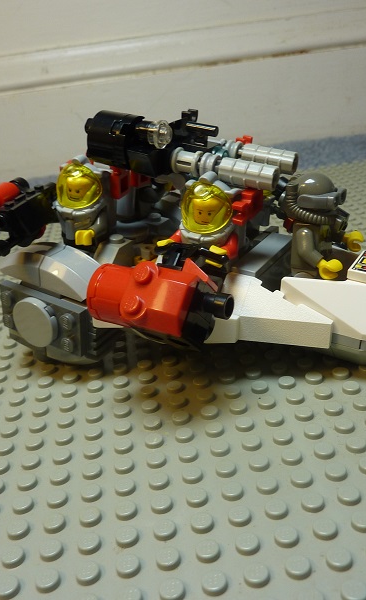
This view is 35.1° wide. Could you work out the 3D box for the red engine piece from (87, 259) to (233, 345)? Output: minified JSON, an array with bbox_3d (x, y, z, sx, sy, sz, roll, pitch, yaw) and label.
[{"bbox_3d":[-0.006,0.000,0.158,0.039,0.018,0.018,10,29,23],"label":"red engine piece"}]

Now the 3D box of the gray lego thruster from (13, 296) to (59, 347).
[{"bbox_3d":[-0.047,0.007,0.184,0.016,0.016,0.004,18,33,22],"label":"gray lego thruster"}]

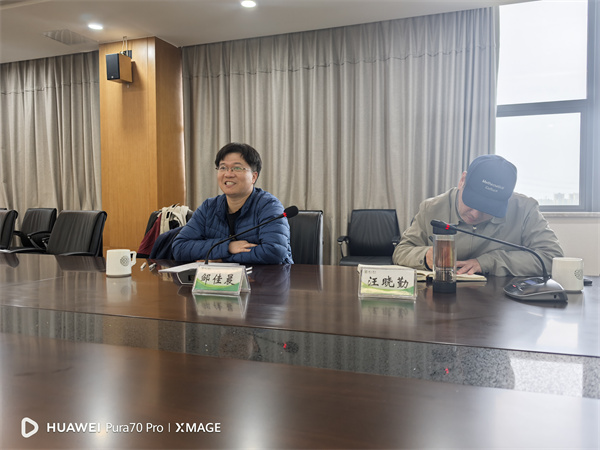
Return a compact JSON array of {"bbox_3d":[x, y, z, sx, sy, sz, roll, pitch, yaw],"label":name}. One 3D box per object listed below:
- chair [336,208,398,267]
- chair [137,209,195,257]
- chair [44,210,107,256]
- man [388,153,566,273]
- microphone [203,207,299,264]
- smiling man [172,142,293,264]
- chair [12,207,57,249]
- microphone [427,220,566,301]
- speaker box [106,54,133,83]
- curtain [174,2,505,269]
[{"bbox_3d":[0.722,0.323,4.791,0.620,0.960,0.640,1,2,18],"label":"chair"},{"bbox_3d":[-1.105,0.377,3.414,0.620,0.960,0.640,1,3,31],"label":"chair"},{"bbox_3d":[-1.795,0.383,3.455,0.620,0.960,0.640,1,3,27],"label":"chair"},{"bbox_3d":[0.685,0.336,1.842,0.600,1.160,0.750,1,2,18],"label":"man"},{"bbox_3d":[-0.190,0.072,1.503,0.360,0.220,0.150,0,2,0],"label":"microphone"},{"bbox_3d":[-0.261,0.277,2.135,0.560,1.260,0.750,1,2,18],"label":"smiling man"},{"bbox_3d":[-3.453,0.280,5.897,0.620,0.960,0.640,1,2,22],"label":"chair"},{"bbox_3d":[0.515,0.084,1.263,0.350,0.210,0.160,0,2,7],"label":"microphone"},{"bbox_3d":[-2.112,-1.840,5.484,0.180,0.295,0.205,1,5,18],"label":"speaker box"},{"bbox_3d":[0.285,-0.724,5.415,3.660,3.000,0.180,1,2,18],"label":"curtain"}]

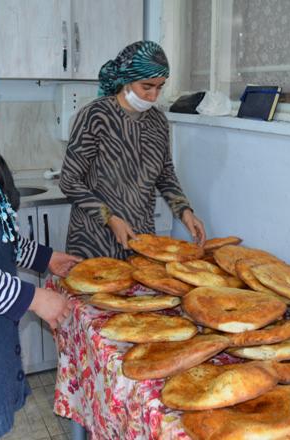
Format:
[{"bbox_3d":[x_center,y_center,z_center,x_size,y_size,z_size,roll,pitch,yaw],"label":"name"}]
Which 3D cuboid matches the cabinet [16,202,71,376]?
[{"bbox_3d":[-0.625,0.281,2.693,0.680,0.880,0.580,-6,16,-22],"label":"cabinet"}]

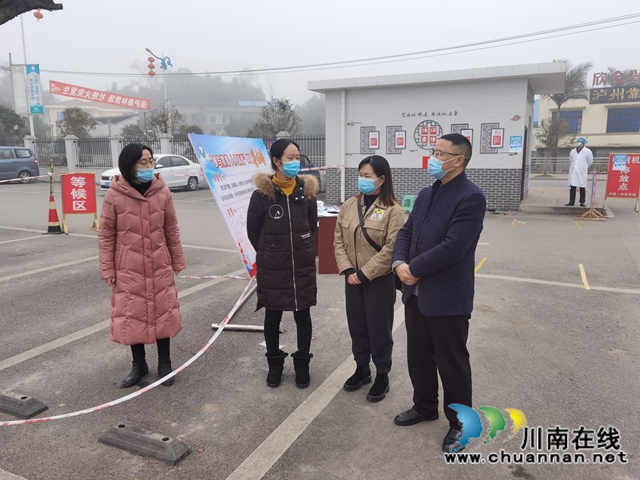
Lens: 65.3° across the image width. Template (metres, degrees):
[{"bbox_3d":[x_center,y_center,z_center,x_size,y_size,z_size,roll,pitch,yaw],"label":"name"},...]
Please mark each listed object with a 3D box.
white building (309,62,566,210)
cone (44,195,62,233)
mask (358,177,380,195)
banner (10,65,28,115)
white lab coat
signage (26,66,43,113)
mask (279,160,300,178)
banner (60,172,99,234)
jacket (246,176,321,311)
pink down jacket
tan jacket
[{"bbox_3d":[3.782,-3.023,15.787,6.929,3.708,4.645,4,11,25],"label":"white building"},{"bbox_3d":[-5.347,-0.510,9.989,0.365,0.740,0.365,5,11,28],"label":"cone"},{"bbox_3d":[0.304,-0.340,3.128,0.090,0.115,0.140,-10,14,-44],"label":"mask"},{"bbox_3d":[-15.939,-7.970,26.523,0.823,2.522,0.060,2,10,11],"label":"banner"},{"bbox_3d":[6.696,-1.875,12.822,0.510,1.005,0.340,9,13,43],"label":"white lab coat"},{"bbox_3d":[-15.414,-8.129,26.999,0.780,2.554,0.080,-1,10,-3],"label":"signage"},{"bbox_3d":[-0.193,-0.446,3.162,0.140,0.112,0.090,-6,11,-29],"label":"mask"},{"bbox_3d":[-4.933,-0.785,10.260,0.660,1.173,0.420,-6,12,-31],"label":"banner"},{"bbox_3d":[-0.248,0.017,3.300,0.450,0.897,0.340,-3,10,-16],"label":"jacket"},{"bbox_3d":[-1.193,0.131,3.346,0.550,1.120,0.360,-4,11,-21],"label":"pink down jacket"},{"bbox_3d":[0.316,-0.013,3.123,0.460,0.525,0.330,5,11,29],"label":"tan jacket"}]

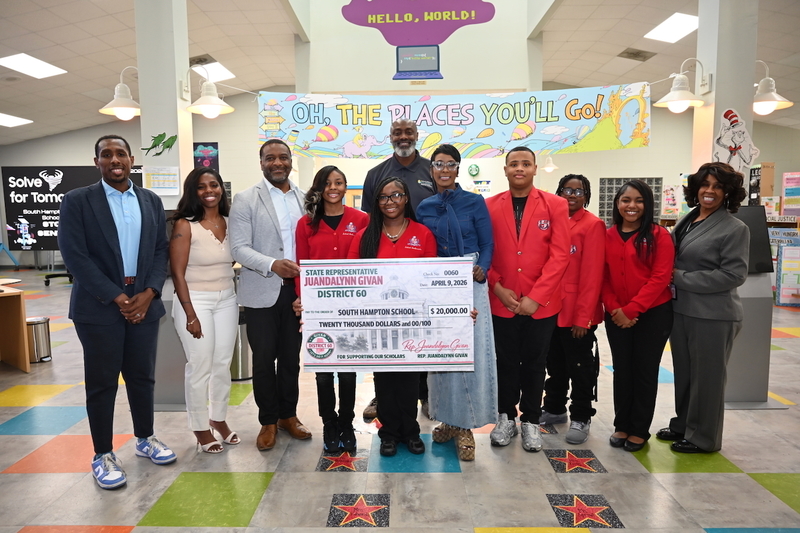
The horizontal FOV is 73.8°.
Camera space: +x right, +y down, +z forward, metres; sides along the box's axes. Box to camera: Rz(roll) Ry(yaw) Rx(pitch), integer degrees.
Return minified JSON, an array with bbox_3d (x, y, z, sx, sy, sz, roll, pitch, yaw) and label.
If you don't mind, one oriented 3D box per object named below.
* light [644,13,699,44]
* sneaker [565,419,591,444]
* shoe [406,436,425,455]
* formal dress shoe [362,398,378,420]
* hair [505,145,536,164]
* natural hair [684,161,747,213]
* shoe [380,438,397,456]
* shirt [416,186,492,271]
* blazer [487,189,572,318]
[{"bbox_3d":[4.720,-4.060,9.130,0.600,0.080,1.200,12,6,0],"label":"light"},{"bbox_3d":[1.042,0.924,3.088,0.105,0.110,0.280,2,6,26],"label":"sneaker"},{"bbox_3d":[0.074,1.006,3.137,0.095,0.100,0.250,-1,6,-12],"label":"shoe"},{"bbox_3d":[-0.127,0.927,3.556,0.115,0.125,0.300,1,6,15],"label":"formal dress shoe"},{"bbox_3d":[0.670,-0.598,2.951,0.165,0.135,0.185,1,5,8],"label":"hair"},{"bbox_3d":[1.735,-0.444,2.942,0.300,0.290,0.270,3,6,30],"label":"natural hair"},{"bbox_3d":[-0.051,1.009,3.119,0.094,0.100,0.250,0,6,6],"label":"shoe"},{"bbox_3d":[0.301,-0.190,2.893,0.420,0.510,0.280,0,5,5],"label":"shirt"},{"bbox_3d":[0.736,-0.083,3.056,0.480,0.740,0.320,1,6,18],"label":"blazer"}]

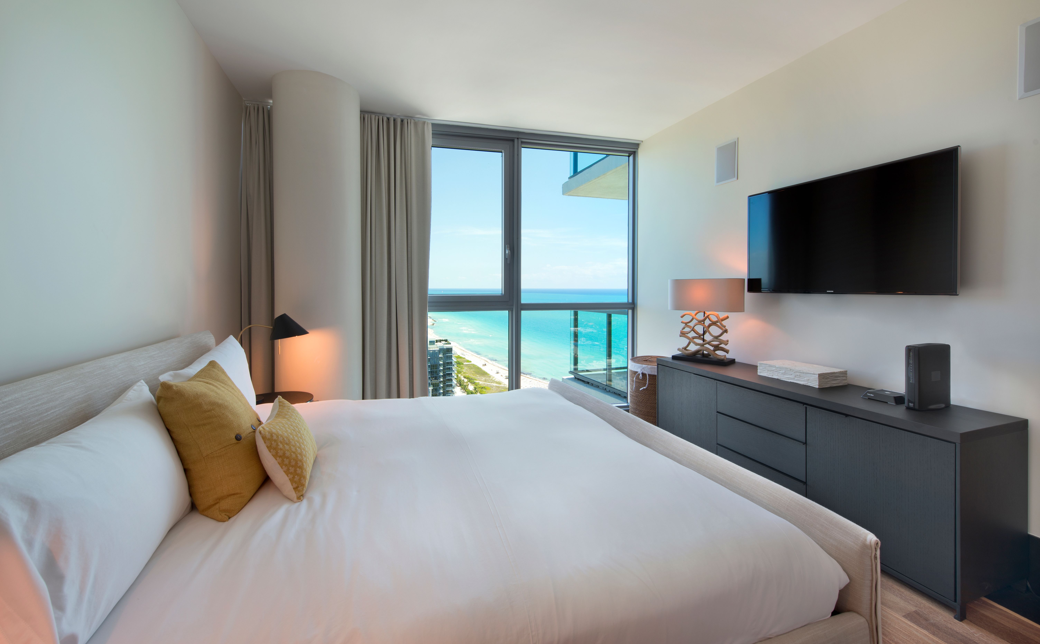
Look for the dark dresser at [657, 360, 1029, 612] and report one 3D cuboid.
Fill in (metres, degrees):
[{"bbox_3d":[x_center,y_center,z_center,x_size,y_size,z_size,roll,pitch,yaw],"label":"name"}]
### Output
[{"bbox_3d":[1.562,0.685,2.370,0.476,0.691,1.701,-2,4,-20],"label":"dark dresser"}]

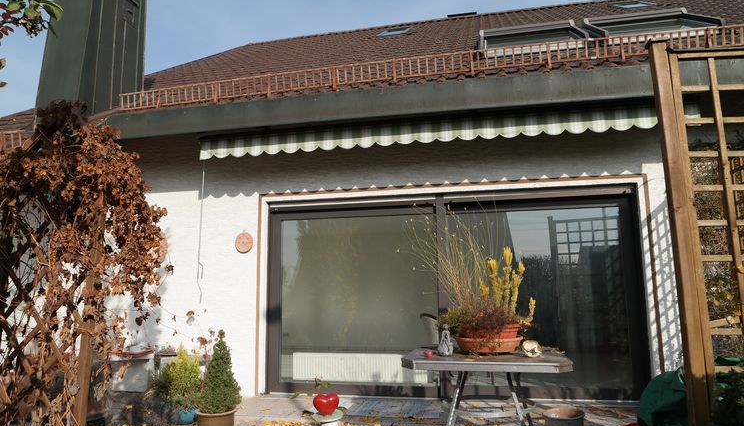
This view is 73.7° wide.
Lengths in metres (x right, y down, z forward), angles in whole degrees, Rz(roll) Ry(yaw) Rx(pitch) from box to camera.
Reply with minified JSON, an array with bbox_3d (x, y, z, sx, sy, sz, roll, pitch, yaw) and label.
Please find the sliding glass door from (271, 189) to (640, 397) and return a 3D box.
[{"bbox_3d":[0.791,0.888,5.463,4.078,2.204,0.130,-2,-8,11],"label":"sliding glass door"}]

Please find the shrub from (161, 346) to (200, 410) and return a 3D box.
[{"bbox_3d":[-1.840,1.579,4.787,0.340,0.600,0.340,-2,-8,11],"label":"shrub"}]

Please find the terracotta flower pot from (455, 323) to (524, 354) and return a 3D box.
[{"bbox_3d":[0.958,1.019,4.075,0.535,0.220,0.535,-2,-8,11],"label":"terracotta flower pot"}]

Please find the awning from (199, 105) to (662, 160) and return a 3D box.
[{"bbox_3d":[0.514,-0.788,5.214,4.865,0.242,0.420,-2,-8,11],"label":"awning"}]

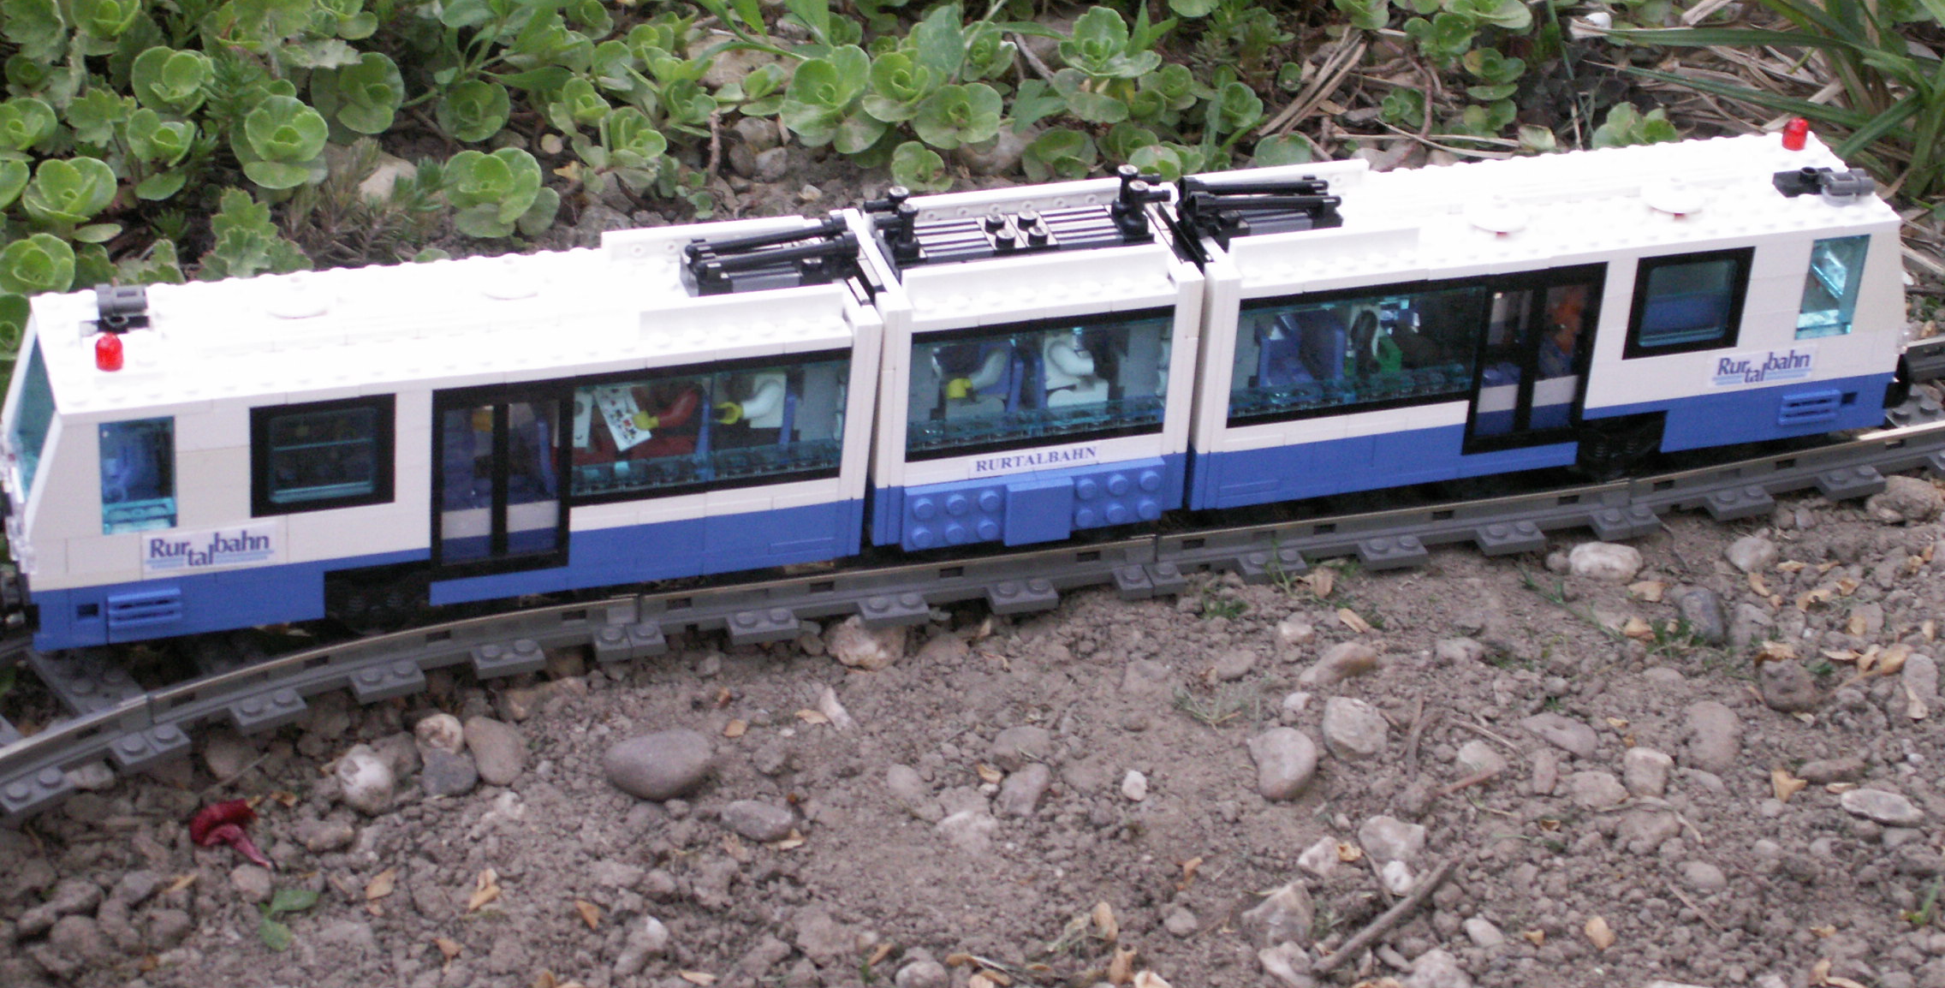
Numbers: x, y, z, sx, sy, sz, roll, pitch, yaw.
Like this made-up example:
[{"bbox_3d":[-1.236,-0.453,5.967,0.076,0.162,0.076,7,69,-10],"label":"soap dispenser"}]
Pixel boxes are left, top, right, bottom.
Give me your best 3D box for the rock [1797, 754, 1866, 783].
[{"bbox_3d":[0.200,0.064,0.810,0.017,0.006,0.008,-5,34,-14],"label":"rock"}]

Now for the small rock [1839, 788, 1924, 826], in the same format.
[{"bbox_3d":[0.208,0.072,0.799,0.019,0.007,0.010,13,34,13],"label":"small rock"}]

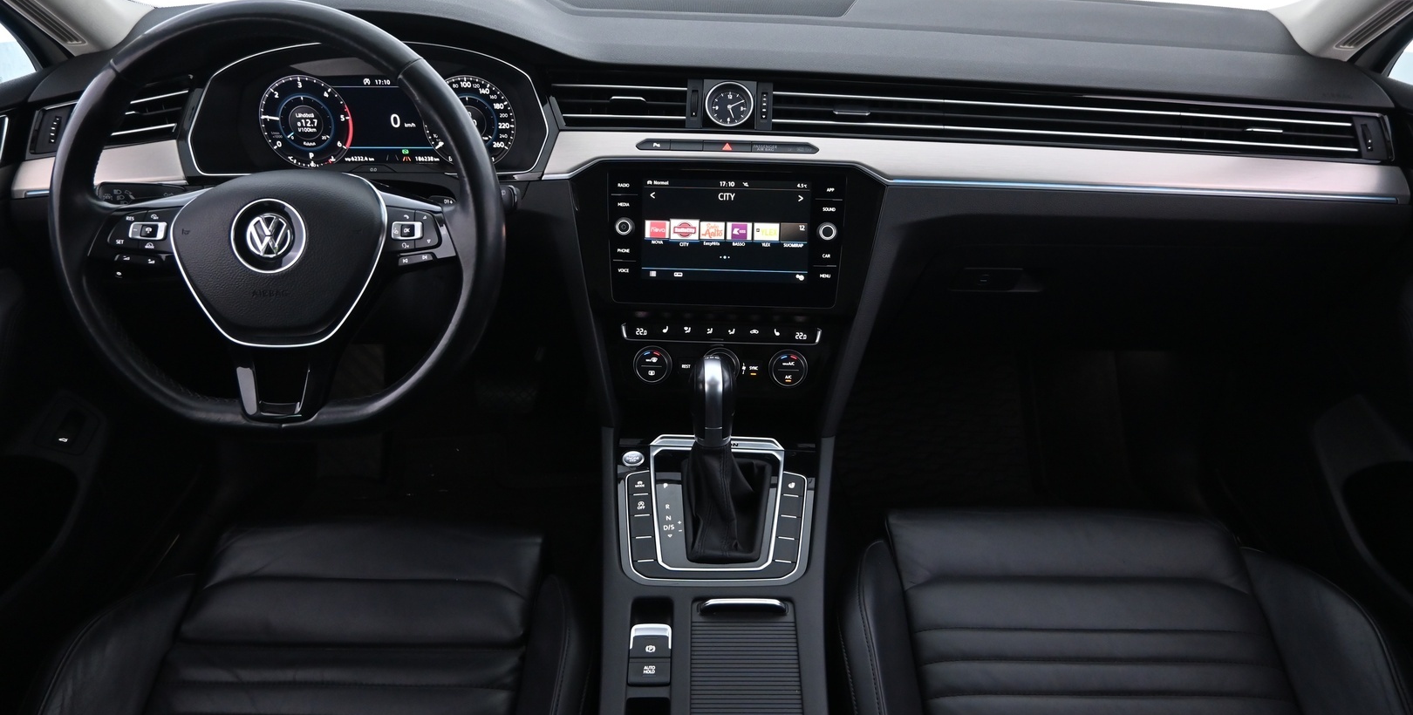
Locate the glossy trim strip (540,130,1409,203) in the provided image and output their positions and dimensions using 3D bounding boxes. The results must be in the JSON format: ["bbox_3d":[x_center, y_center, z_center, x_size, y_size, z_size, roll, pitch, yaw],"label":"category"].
[{"bbox_3d":[0.256,-0.195,0.957,0.860,0.055,0.045,2,3,4],"label":"glossy trim strip"}]

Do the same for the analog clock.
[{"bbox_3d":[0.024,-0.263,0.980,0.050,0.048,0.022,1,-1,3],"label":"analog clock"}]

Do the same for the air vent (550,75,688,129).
[{"bbox_3d":[-0.092,-0.269,0.990,0.142,0.054,0.045,1,3,2],"label":"air vent"}]

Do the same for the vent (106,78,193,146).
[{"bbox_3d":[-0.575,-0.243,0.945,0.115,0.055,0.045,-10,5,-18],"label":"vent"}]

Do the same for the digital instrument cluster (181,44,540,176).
[{"bbox_3d":[-0.361,-0.274,1.034,0.380,0.137,0.060,0,18,0],"label":"digital instrument cluster"}]

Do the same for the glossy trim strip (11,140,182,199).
[{"bbox_3d":[-0.596,-0.185,0.922,0.143,0.045,0.030,-10,5,-18],"label":"glossy trim strip"}]

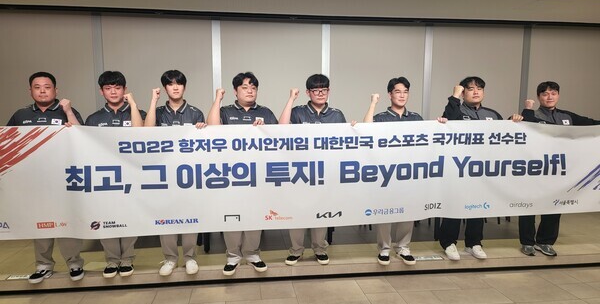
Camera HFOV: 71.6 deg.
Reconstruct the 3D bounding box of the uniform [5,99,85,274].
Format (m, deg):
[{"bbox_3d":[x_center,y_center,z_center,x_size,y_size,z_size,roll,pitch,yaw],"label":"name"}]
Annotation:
[{"bbox_3d":[-2.114,0.302,3.534,0.604,1.484,0.400,-1,8,-13],"label":"uniform"}]

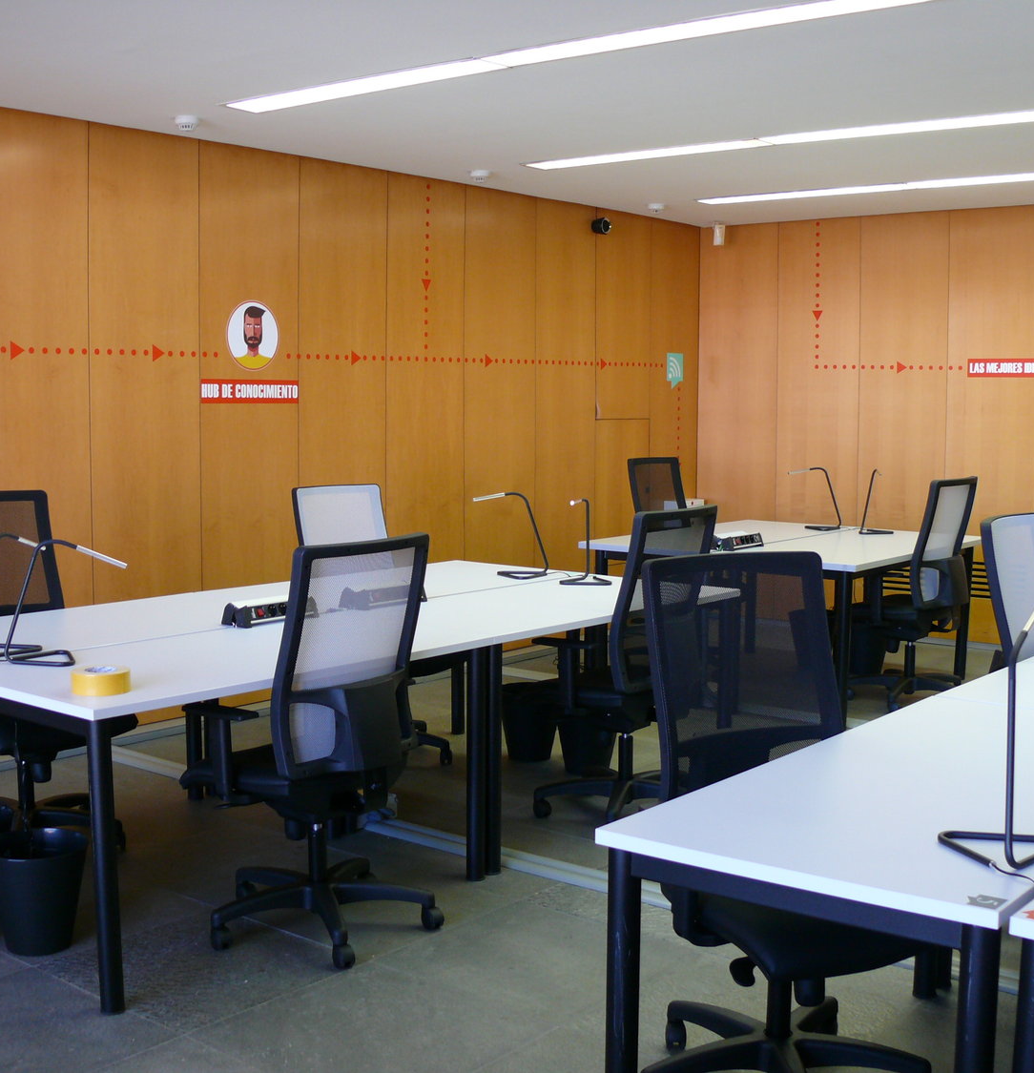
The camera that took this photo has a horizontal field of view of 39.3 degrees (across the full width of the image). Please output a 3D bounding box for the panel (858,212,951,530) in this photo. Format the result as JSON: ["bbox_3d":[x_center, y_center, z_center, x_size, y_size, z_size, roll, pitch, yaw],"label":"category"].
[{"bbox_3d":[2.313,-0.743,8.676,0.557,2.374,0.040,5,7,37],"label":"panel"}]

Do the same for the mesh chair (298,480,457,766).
[{"bbox_3d":[-0.536,0.349,5.930,0.657,1.081,0.657,6,8,43],"label":"mesh chair"}]

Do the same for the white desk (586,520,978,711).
[{"bbox_3d":[1.390,0.388,7.393,1.454,0.747,1.626,5,7,37],"label":"white desk"}]

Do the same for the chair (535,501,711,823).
[{"bbox_3d":[0.379,0.431,5.090,0.657,1.091,0.657,5,7,39],"label":"chair"}]

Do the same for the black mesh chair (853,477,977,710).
[{"bbox_3d":[1.928,0.253,7.018,0.657,1.096,0.657,6,8,43],"label":"black mesh chair"}]

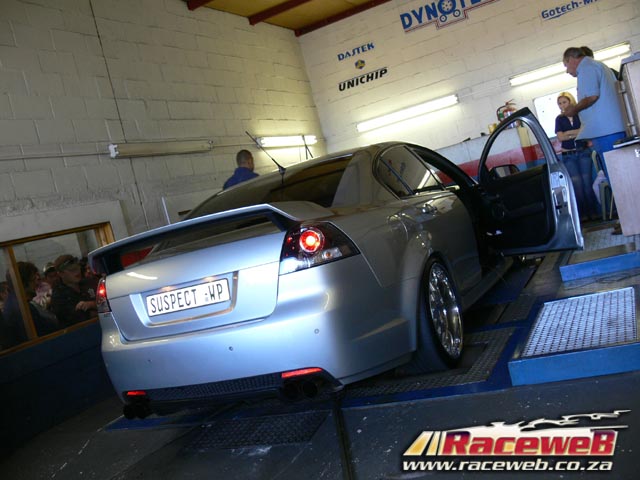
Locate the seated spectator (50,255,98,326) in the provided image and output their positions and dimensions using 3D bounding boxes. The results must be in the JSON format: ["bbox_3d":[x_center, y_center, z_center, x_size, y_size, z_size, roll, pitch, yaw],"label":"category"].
[{"bbox_3d":[-2.069,0.721,5.804,0.650,1.200,0.500,-16,3,-15],"label":"seated spectator"}]

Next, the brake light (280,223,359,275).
[{"bbox_3d":[-0.022,0.013,2.940,0.370,0.215,0.190,-14,3,13],"label":"brake light"}]

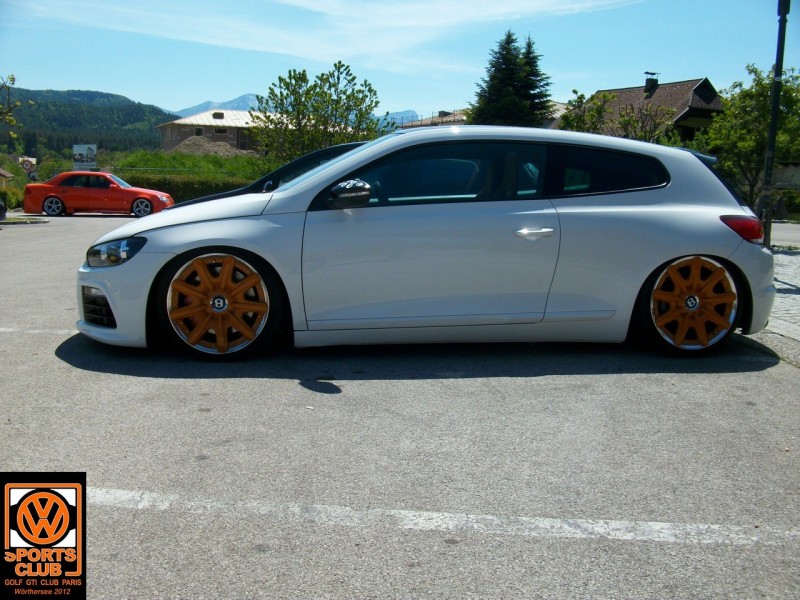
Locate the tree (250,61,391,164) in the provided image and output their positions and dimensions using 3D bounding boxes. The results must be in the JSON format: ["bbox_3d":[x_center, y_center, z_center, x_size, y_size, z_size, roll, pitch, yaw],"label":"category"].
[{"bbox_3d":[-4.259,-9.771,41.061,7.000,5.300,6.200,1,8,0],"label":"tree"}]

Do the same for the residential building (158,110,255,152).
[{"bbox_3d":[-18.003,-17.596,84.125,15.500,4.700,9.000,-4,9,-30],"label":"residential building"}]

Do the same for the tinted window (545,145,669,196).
[{"bbox_3d":[1.137,-0.707,4.354,0.720,0.320,0.180,0,8,-7],"label":"tinted window"}]

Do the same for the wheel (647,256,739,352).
[{"bbox_3d":[1.616,-0.003,4.458,0.640,0.630,0.225,0,8,-7],"label":"wheel"}]

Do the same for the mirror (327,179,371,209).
[{"bbox_3d":[-0.243,-0.537,3.991,0.190,0.150,0.220,0,8,-7],"label":"mirror"}]

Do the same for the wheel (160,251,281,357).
[{"bbox_3d":[-0.940,-0.001,4.124,0.640,0.630,0.225,0,8,-7],"label":"wheel"}]

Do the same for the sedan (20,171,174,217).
[{"bbox_3d":[-9.158,-3.311,24.436,4.460,1.370,1.730,1,8,-1],"label":"sedan"}]

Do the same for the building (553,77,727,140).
[{"bbox_3d":[15.929,-10.239,49.226,10.300,7.800,10.300,-4,9,-32],"label":"building"}]

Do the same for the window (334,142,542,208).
[{"bbox_3d":[0.195,-0.676,4.232,1.200,0.385,0.200,0,8,-7],"label":"window"}]

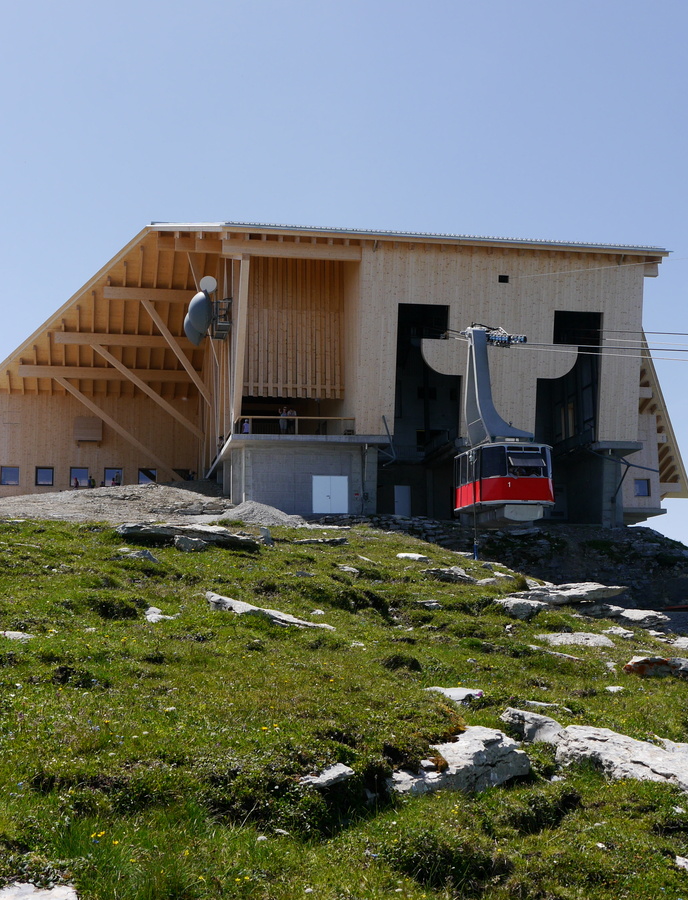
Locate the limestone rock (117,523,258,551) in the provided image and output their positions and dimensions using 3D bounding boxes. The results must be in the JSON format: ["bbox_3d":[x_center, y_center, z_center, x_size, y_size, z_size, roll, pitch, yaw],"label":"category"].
[{"bbox_3d":[-3.334,1.843,26.590,2.876,0.585,1.334,1,-10,-7],"label":"limestone rock"}]

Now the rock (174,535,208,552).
[{"bbox_3d":[-3.205,1.965,26.226,0.688,0.376,0.461,1,-10,-7],"label":"rock"}]

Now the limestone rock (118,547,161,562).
[{"bbox_3d":[-3.785,1.934,23.097,0.747,0.279,0.501,1,-10,-9],"label":"limestone rock"}]

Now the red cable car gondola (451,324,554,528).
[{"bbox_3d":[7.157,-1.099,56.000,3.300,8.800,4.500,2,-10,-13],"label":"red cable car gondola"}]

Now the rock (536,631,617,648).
[{"bbox_3d":[2.369,1.939,12.773,0.762,0.163,0.511,-2,-10,10],"label":"rock"}]

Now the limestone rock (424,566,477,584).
[{"bbox_3d":[1.755,2.068,20.568,0.822,0.279,0.551,-1,-10,5],"label":"limestone rock"}]

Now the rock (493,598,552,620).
[{"bbox_3d":[2.150,1.921,15.032,0.692,0.249,0.464,-2,-10,8],"label":"rock"}]

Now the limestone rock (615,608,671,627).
[{"bbox_3d":[3.917,2.198,16.376,0.705,0.222,0.472,-3,-10,13],"label":"limestone rock"}]

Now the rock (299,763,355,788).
[{"bbox_3d":[-0.088,1.630,6.248,0.269,0.116,0.194,0,-9,-1],"label":"rock"}]

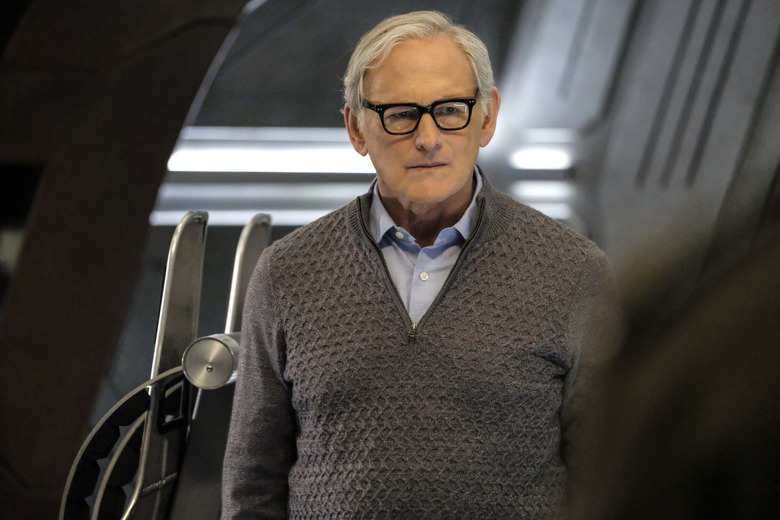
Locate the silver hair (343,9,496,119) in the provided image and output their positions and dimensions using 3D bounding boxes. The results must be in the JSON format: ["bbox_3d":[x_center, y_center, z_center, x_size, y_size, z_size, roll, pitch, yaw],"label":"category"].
[{"bbox_3d":[0.037,-0.232,5.850,0.188,0.180,0.213,-5,2,-9],"label":"silver hair"}]

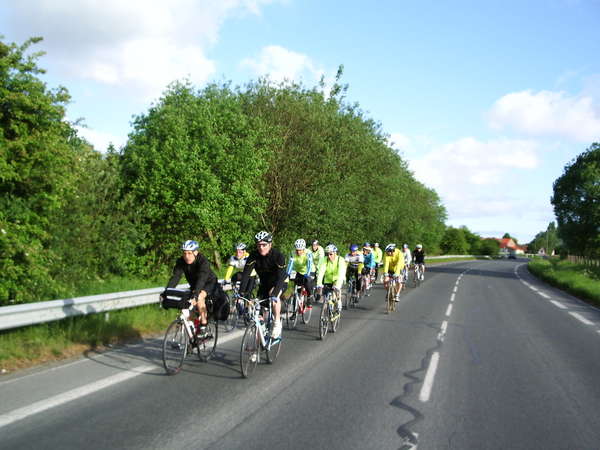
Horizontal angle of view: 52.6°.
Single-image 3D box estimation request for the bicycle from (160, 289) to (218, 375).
[{"bbox_3d":[-1.430,1.381,8.021,0.470,1.040,1.680,-1,-2,16],"label":"bicycle"}]

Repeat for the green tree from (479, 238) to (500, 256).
[{"bbox_3d":[34.983,4.154,112.000,4.000,3.500,4.000,-1,-2,16],"label":"green tree"}]

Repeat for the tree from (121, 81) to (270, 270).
[{"bbox_3d":[-4.521,-2.140,26.500,6.300,8.400,6.200,0,-2,0],"label":"tree"}]

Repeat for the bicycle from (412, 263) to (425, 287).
[{"bbox_3d":[5.060,2.142,26.100,0.440,1.000,1.660,-1,-2,16],"label":"bicycle"}]

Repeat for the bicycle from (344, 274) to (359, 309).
[{"bbox_3d":[1.530,1.799,16.900,0.440,0.990,1.660,-1,-2,14],"label":"bicycle"}]

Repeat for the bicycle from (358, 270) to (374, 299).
[{"bbox_3d":[2.200,1.926,20.200,0.440,0.990,1.660,-1,-2,15],"label":"bicycle"}]

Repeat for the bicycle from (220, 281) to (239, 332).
[{"bbox_3d":[-1.190,1.577,12.040,0.450,0.980,1.660,-1,-2,15],"label":"bicycle"}]

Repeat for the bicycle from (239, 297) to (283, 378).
[{"bbox_3d":[-0.500,1.414,7.970,0.450,0.970,1.660,-1,-2,16],"label":"bicycle"}]

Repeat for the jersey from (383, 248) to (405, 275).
[{"bbox_3d":[2.358,0.928,15.300,0.530,0.640,0.520,-1,-2,17],"label":"jersey"}]

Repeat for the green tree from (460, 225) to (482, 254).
[{"bbox_3d":[23.887,2.312,85.000,4.200,4.800,4.200,-1,-2,15],"label":"green tree"}]

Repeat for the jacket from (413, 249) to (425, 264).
[{"bbox_3d":[5.100,1.355,26.100,0.520,0.660,0.550,-1,-2,15],"label":"jacket"}]

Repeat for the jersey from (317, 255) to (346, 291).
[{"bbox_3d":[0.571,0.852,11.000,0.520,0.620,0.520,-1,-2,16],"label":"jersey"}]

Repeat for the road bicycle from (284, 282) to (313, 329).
[{"bbox_3d":[-0.010,1.635,12.620,0.440,0.980,1.660,-1,-2,17],"label":"road bicycle"}]

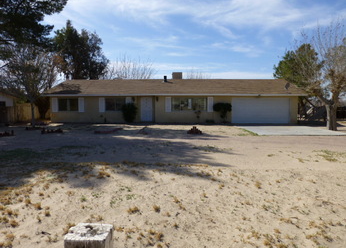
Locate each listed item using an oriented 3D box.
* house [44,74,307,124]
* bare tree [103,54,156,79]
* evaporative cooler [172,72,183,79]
[{"bbox_3d":[0.155,-2.344,23.966,21.675,4.135,8.850,0,4,0],"label":"house"},{"bbox_3d":[-5.762,-5.079,32.205,7.260,8.326,7.000,0,4,0],"label":"bare tree"},{"bbox_3d":[0.490,-4.794,25.011,1.020,0.950,1.020,0,4,2],"label":"evaporative cooler"}]

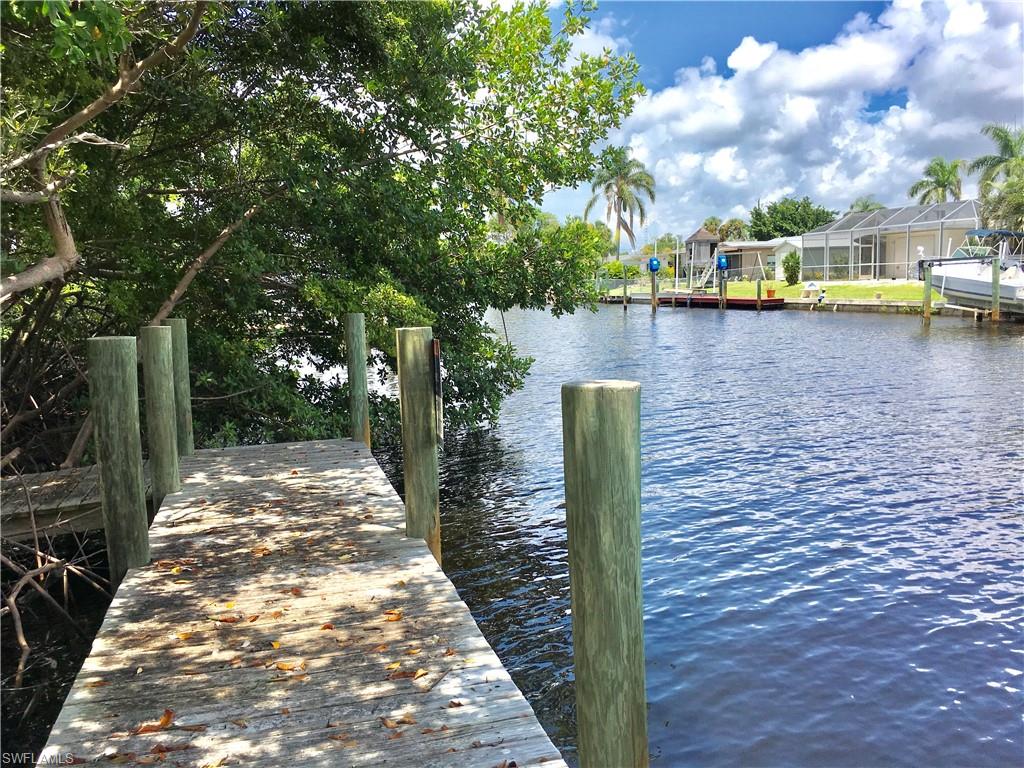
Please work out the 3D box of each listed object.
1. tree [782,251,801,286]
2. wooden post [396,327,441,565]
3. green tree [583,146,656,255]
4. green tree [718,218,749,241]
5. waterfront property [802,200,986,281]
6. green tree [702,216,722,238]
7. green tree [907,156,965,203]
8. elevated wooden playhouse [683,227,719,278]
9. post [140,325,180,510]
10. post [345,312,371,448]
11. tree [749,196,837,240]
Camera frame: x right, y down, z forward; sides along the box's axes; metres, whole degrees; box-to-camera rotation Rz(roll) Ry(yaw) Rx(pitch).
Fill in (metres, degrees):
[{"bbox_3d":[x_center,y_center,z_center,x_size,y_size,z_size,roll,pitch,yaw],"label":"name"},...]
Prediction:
[{"bbox_3d":[15.964,-6.597,49.000,1.028,2.056,1.028,1,8,18],"label":"tree"},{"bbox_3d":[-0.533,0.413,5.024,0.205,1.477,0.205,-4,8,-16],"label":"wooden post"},{"bbox_3d":[8.771,-13.790,70.000,5.875,11.178,5.875,-1,7,7],"label":"green tree"},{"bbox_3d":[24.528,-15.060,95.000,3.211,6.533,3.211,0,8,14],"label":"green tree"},{"bbox_3d":[21.227,-7.394,45.483,4.500,3.750,12.600,-4,8,-18],"label":"waterfront property"},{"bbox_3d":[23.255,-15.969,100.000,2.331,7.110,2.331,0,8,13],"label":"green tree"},{"bbox_3d":[34.637,-13.830,70.000,4.569,9.465,4.569,2,8,26],"label":"green tree"},{"bbox_3d":[11.991,-8.057,54.000,1.900,3.650,1.800,-3,7,-6],"label":"elevated wooden playhouse"},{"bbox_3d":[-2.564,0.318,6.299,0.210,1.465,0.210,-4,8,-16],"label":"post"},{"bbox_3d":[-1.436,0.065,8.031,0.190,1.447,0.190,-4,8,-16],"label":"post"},{"bbox_3d":[25.503,-13.365,78.000,8.001,7.364,8.001,1,8,18],"label":"tree"}]

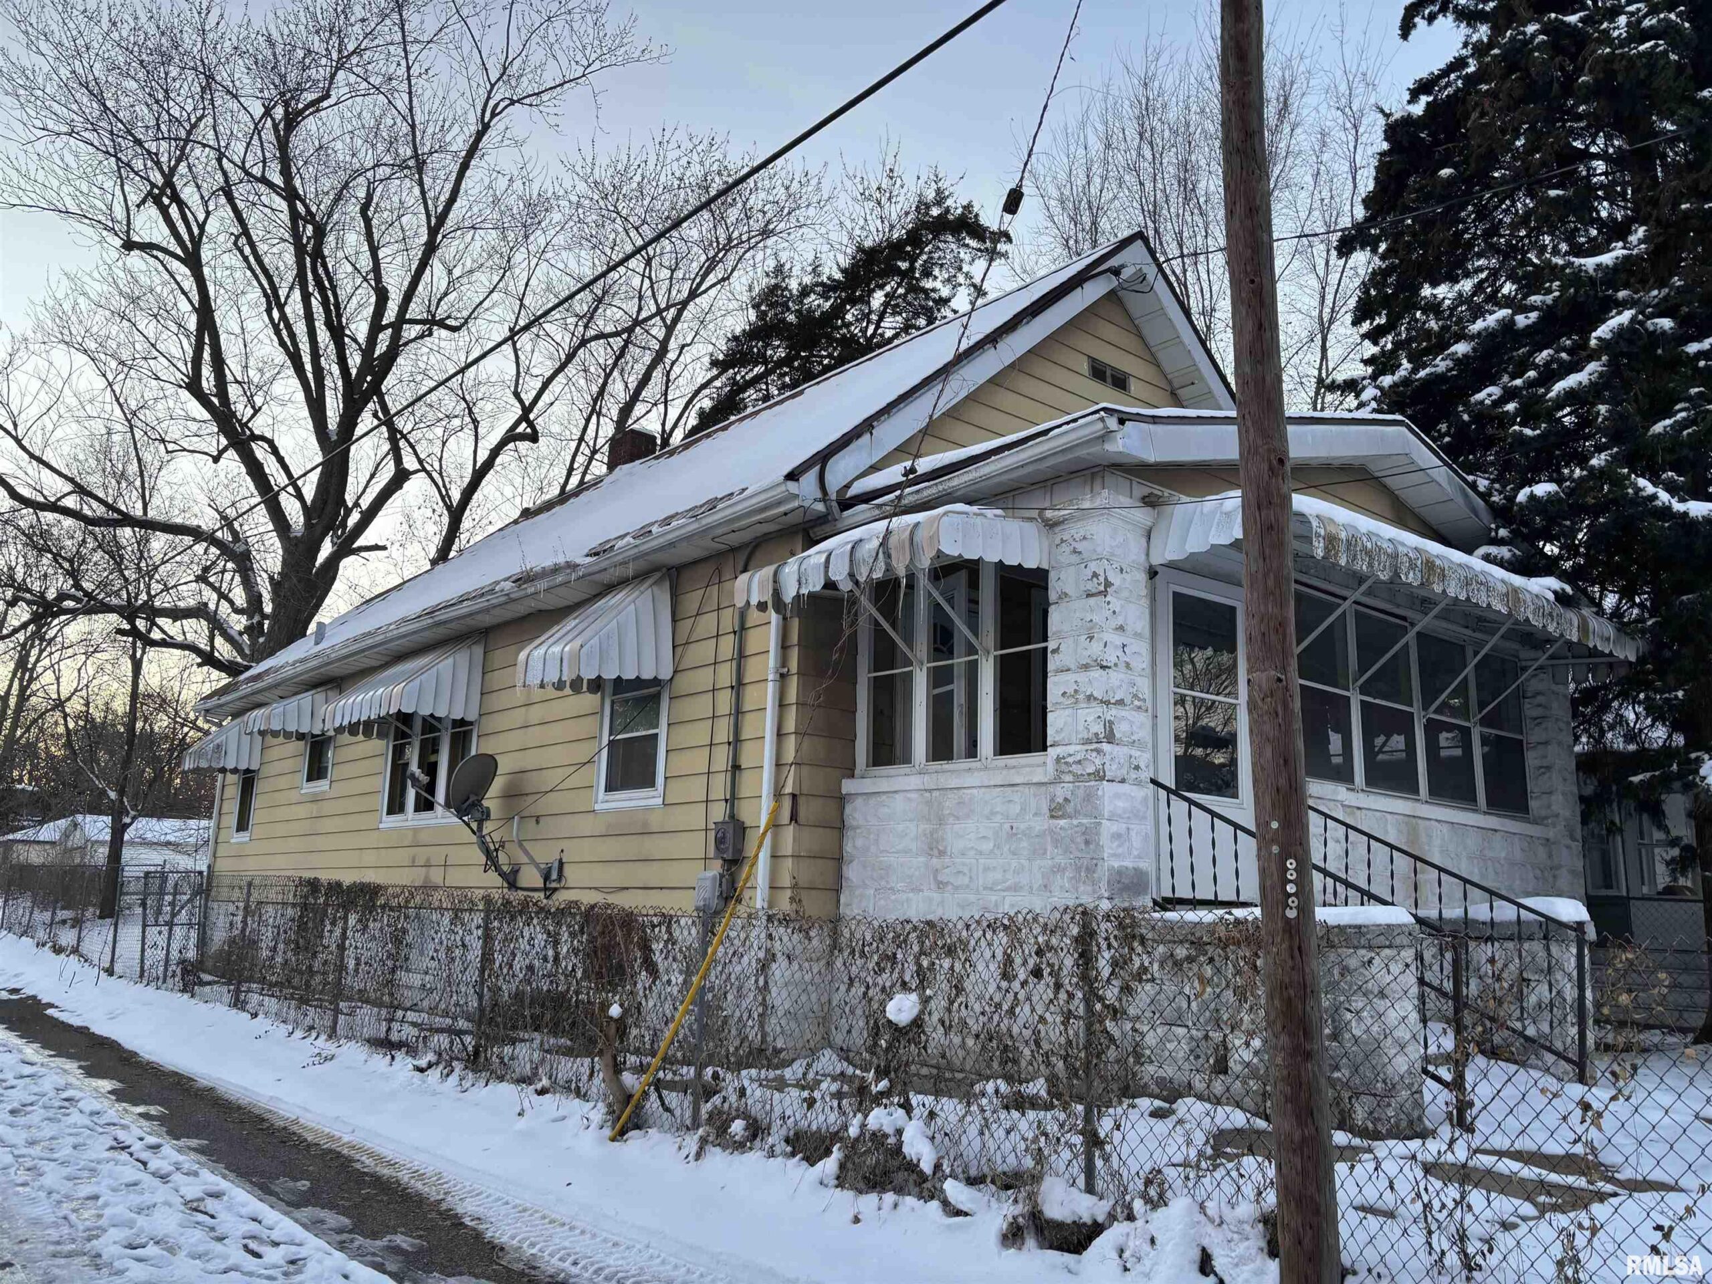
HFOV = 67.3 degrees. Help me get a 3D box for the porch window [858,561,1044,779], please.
[{"bbox_3d":[0.624,0.129,8.210,0.121,1.374,1.889,11,-15,-39],"label":"porch window"}]

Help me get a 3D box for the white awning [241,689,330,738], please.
[{"bbox_3d":[-6.769,0.825,15.419,0.740,0.660,1.090,11,-15,-39],"label":"white awning"}]

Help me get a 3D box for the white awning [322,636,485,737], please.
[{"bbox_3d":[-4.565,0.415,12.848,0.750,0.880,2.270,11,-15,-39],"label":"white awning"}]

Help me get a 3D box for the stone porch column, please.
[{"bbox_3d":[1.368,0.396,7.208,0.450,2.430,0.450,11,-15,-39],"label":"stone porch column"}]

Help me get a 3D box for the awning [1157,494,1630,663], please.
[{"bbox_3d":[3.985,-0.281,8.917,5.480,0.400,0.730,11,-15,-39],"label":"awning"}]

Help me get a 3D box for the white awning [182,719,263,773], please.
[{"bbox_3d":[-8.594,1.349,17.488,0.750,0.830,0.920,11,-15,-39],"label":"white awning"}]

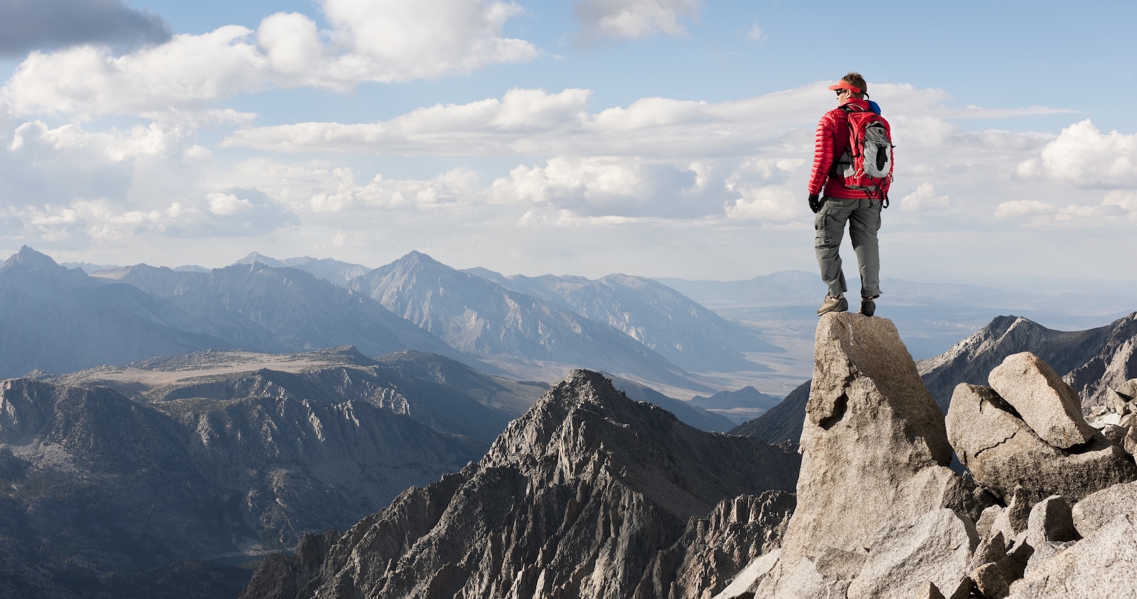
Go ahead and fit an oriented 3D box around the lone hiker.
[{"bbox_3d":[2.066,-0.767,13.400,0.600,1.790,0.540,-1,2,-27],"label":"lone hiker"}]

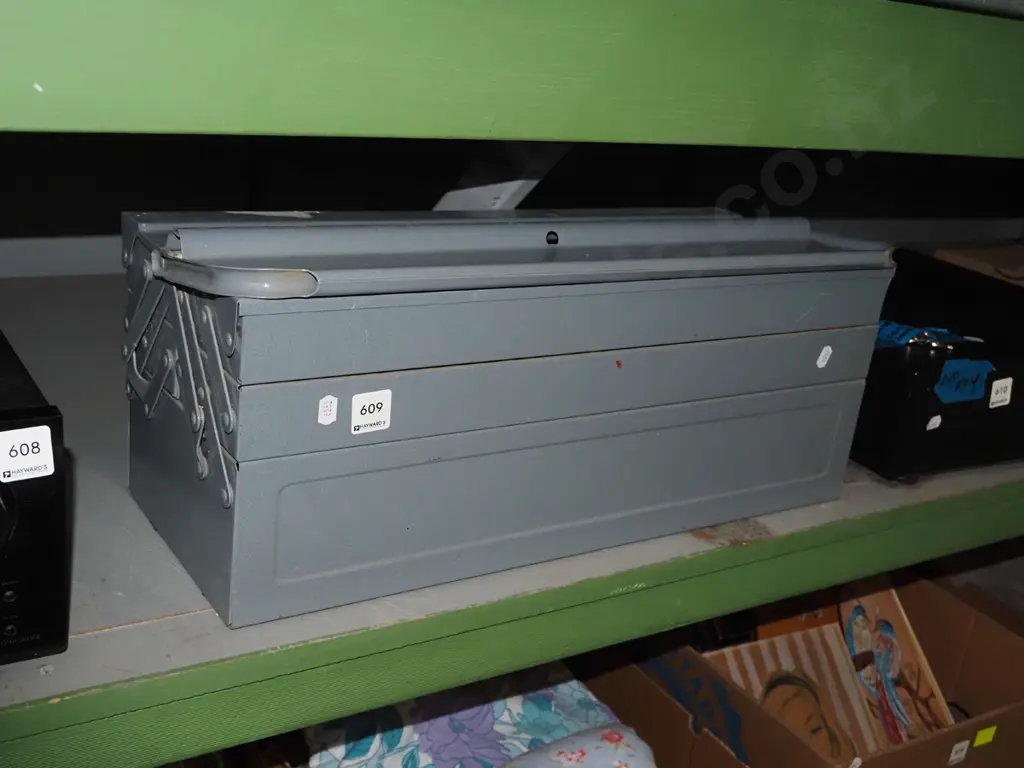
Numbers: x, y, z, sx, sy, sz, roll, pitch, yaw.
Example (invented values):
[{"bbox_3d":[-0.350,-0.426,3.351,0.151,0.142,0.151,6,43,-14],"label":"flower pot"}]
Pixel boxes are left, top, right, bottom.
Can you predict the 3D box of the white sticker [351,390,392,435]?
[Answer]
[{"bbox_3d":[-0.087,0.017,0.694,0.027,0.027,0.001,-9,24,-32],"label":"white sticker"}]

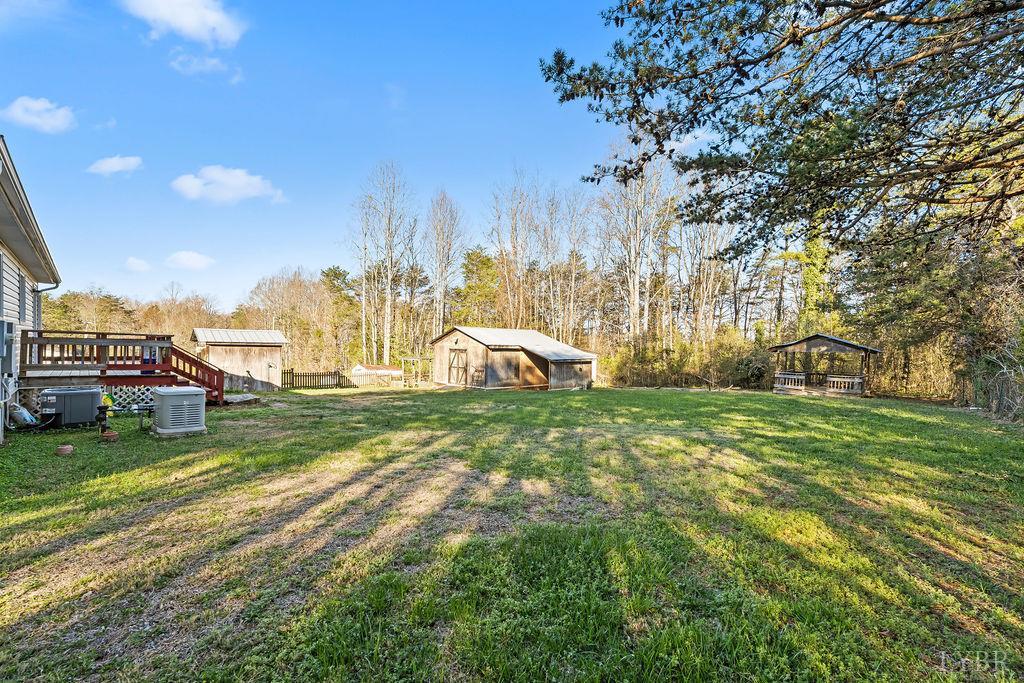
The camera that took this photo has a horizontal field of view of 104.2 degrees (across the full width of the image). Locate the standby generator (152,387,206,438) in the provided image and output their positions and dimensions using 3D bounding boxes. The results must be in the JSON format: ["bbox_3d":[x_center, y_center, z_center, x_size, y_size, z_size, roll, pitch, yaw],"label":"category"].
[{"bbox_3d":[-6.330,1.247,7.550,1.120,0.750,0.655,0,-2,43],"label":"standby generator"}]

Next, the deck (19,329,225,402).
[{"bbox_3d":[-10.456,0.746,10.834,4.400,1.870,3.410,0,-2,43],"label":"deck"}]

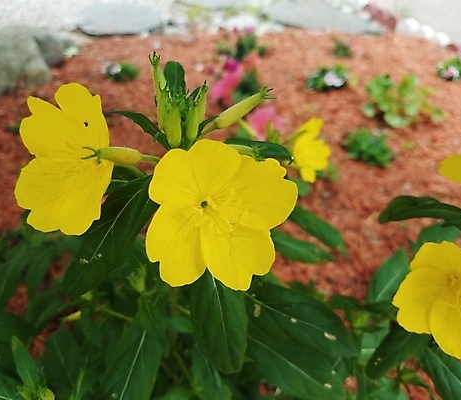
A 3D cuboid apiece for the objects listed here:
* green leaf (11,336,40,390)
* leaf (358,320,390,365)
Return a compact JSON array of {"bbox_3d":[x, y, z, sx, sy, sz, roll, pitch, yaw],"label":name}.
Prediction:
[{"bbox_3d":[-0.128,0.102,0.250,0.013,0.036,0.007,-24,15,-1],"label":"green leaf"},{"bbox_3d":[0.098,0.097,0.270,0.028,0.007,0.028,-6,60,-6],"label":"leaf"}]

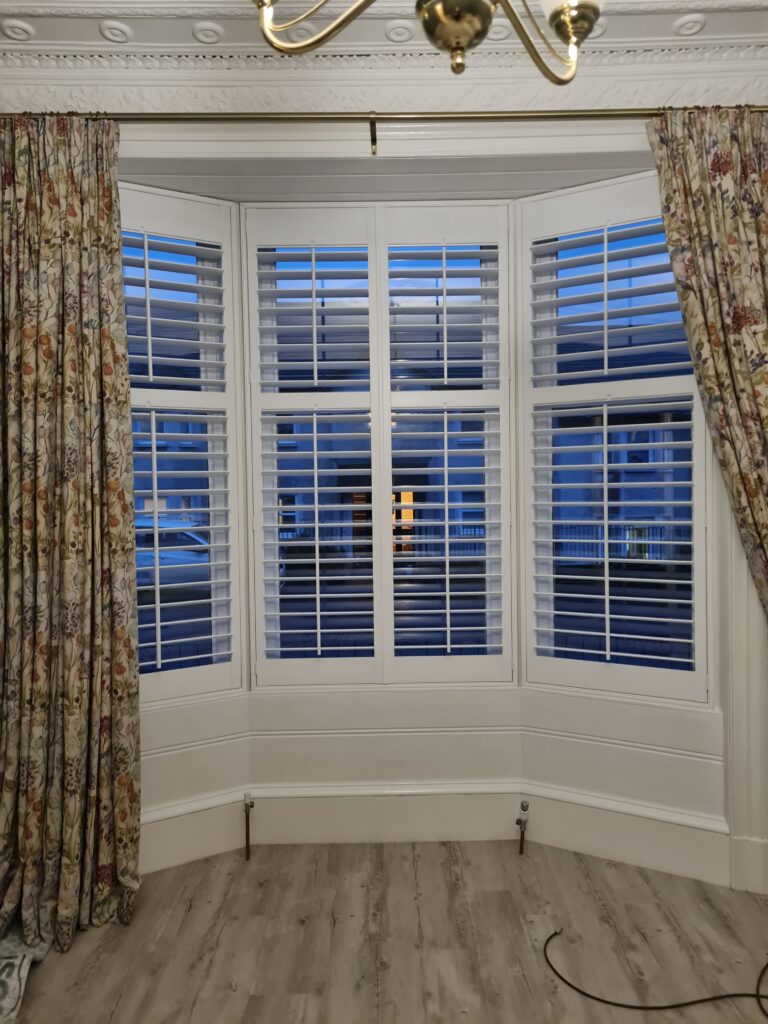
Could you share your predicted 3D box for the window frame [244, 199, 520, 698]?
[{"bbox_3d":[-0.011,-0.284,3.353,1.139,2.099,0.070,-1,2,-1],"label":"window frame"}]

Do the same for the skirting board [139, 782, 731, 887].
[{"bbox_3d":[0.032,1.340,3.188,2.610,0.260,0.453,-1,2,-1],"label":"skirting board"}]

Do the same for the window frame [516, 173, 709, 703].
[{"bbox_3d":[0.922,-0.292,3.162,0.768,2.109,0.080,0,2,31],"label":"window frame"}]

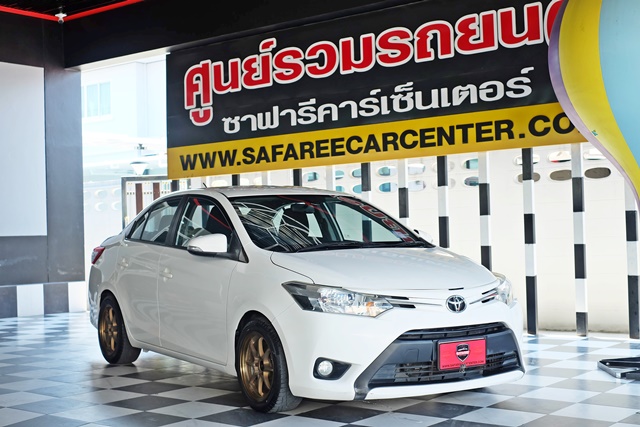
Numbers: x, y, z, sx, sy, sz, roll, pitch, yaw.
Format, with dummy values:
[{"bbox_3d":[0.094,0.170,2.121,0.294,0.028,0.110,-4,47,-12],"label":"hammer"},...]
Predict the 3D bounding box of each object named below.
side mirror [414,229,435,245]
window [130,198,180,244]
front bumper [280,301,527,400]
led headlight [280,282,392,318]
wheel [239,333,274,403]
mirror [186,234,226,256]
[{"bbox_3d":[0.707,0.189,6.790,0.240,0.140,0.140,0,-1,-31],"label":"side mirror"},{"bbox_3d":[-1.224,0.058,7.036,0.080,0.360,0.800,28,-14,-26],"label":"window"},{"bbox_3d":[0.621,0.728,5.325,1.697,0.525,0.576,0,-1,-31],"label":"front bumper"},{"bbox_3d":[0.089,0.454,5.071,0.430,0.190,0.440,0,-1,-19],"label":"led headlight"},{"bbox_3d":[-0.288,0.878,5.460,0.180,0.410,0.410,0,-1,-33],"label":"wheel"},{"bbox_3d":[-0.709,0.201,5.927,0.240,0.140,0.140,0,-1,-31],"label":"mirror"}]

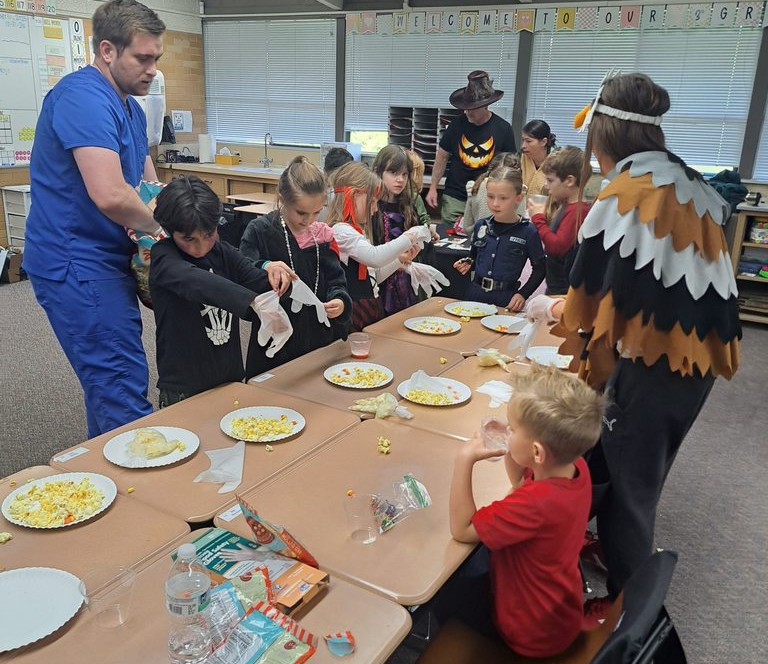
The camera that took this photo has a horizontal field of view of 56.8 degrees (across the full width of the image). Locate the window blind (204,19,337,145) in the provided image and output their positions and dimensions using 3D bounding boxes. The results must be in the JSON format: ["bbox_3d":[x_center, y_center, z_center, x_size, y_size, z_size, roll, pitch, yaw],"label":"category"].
[{"bbox_3d":[-1.146,-2.437,6.954,1.560,1.141,0.040,11,19,26],"label":"window blind"}]

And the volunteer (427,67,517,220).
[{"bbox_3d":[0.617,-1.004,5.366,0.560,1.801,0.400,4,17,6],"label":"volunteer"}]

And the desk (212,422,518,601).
[{"bbox_3d":[0.001,0.681,1.696,0.475,0.690,0.610,12,21,29],"label":"desk"}]

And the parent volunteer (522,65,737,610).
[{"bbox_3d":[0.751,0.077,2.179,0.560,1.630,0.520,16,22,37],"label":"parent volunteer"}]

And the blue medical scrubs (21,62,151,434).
[{"bbox_3d":[-0.803,0.049,2.078,0.350,1.535,0.480,2,18,2],"label":"blue medical scrubs"}]

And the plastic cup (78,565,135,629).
[{"bbox_3d":[-0.454,0.445,1.176,0.086,0.072,0.086,2,17,-1],"label":"plastic cup"}]

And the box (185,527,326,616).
[{"bbox_3d":[-0.244,0.432,1.285,0.270,0.024,0.108,11,20,28],"label":"box"}]

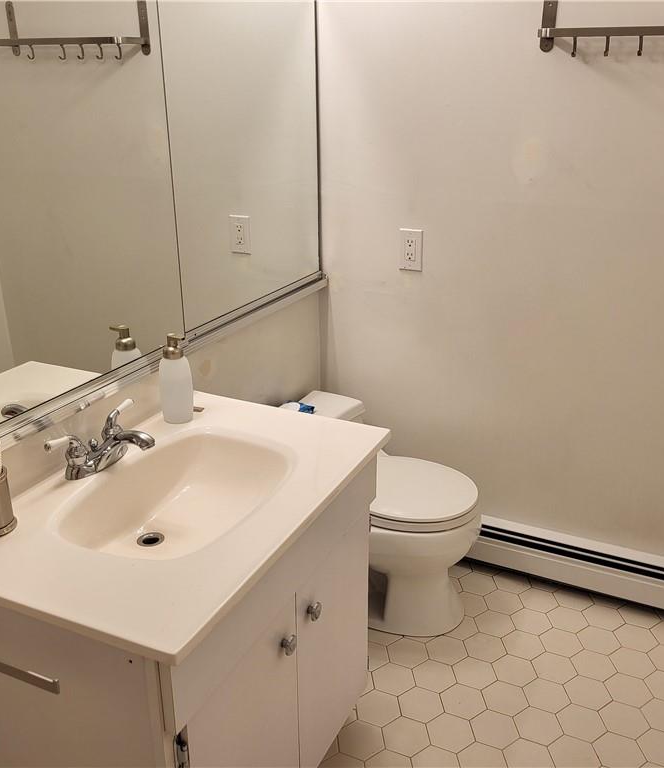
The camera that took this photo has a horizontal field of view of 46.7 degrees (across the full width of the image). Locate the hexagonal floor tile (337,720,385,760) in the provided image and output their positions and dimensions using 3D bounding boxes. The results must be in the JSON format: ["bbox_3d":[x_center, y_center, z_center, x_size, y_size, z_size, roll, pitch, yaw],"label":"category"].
[{"bbox_3d":[0.073,0.883,1.906,0.127,0.008,0.110,10,24,23],"label":"hexagonal floor tile"}]

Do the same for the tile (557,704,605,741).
[{"bbox_3d":[0.609,0.831,1.882,0.123,0.008,0.106,10,24,23],"label":"tile"}]

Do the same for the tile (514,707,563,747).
[{"bbox_3d":[0.512,0.854,1.913,0.109,0.009,0.126,-2,22,-4],"label":"tile"}]

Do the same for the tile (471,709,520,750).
[{"bbox_3d":[0.402,0.858,1.905,0.109,0.009,0.126,-2,22,-4],"label":"tile"}]

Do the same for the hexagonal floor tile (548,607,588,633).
[{"bbox_3d":[0.699,0.702,2.284,0.109,0.009,0.126,-2,22,-4],"label":"hexagonal floor tile"}]

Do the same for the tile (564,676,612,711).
[{"bbox_3d":[0.669,0.812,2.015,0.109,0.009,0.126,-2,22,-4],"label":"tile"}]

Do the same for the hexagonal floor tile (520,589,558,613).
[{"bbox_3d":[0.645,0.677,2.401,0.127,0.008,0.110,10,24,23],"label":"hexagonal floor tile"}]

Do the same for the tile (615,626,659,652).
[{"bbox_3d":[0.872,0.732,2.209,0.109,0.009,0.126,-2,22,-4],"label":"tile"}]

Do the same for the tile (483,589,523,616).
[{"bbox_3d":[0.515,0.658,2.311,0.123,0.008,0.106,10,24,23],"label":"tile"}]

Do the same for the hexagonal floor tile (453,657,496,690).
[{"bbox_3d":[0.377,0.769,2.038,0.123,0.008,0.106,10,24,23],"label":"hexagonal floor tile"}]

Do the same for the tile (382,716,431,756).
[{"bbox_3d":[0.184,0.878,1.915,0.127,0.008,0.110,10,24,23],"label":"tile"}]

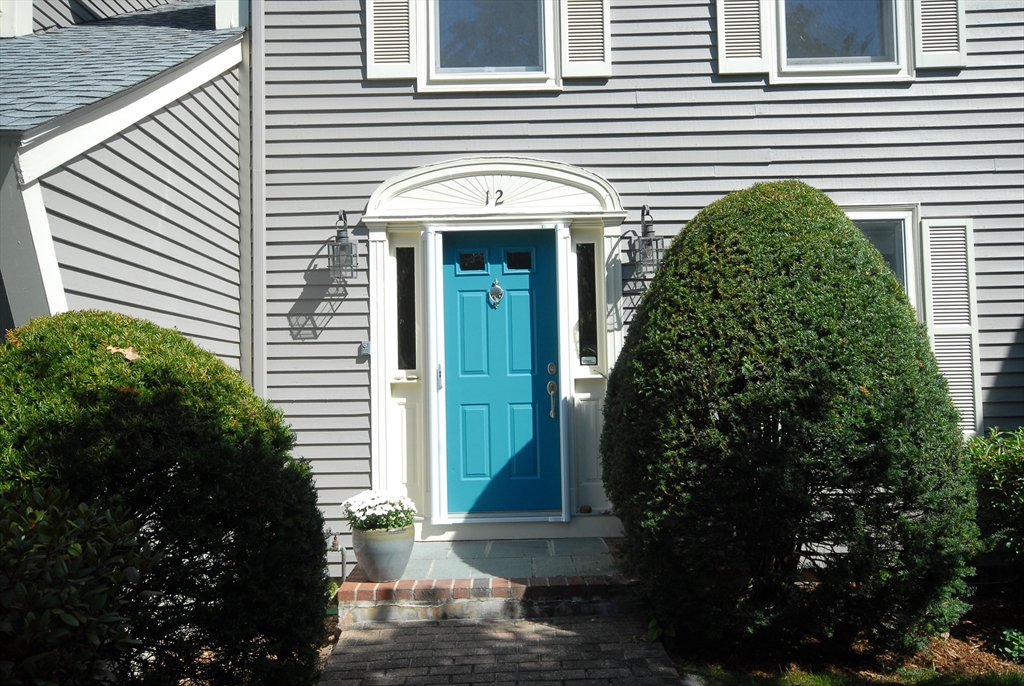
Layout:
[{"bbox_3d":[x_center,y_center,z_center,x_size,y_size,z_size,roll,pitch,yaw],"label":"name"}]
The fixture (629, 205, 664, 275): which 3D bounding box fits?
[{"bbox_3d":[0.959,-0.720,5.553,0.171,0.488,0.220,-1,-3,1],"label":"fixture"}]

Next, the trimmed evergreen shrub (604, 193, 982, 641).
[{"bbox_3d":[1.581,0.278,4.615,2.087,2.436,1.961,-1,-3,1],"label":"trimmed evergreen shrub"}]

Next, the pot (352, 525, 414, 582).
[{"bbox_3d":[-0.729,1.199,4.539,0.353,0.268,0.353,-1,-3,0],"label":"pot"}]

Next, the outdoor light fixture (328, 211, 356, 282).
[{"bbox_3d":[-1.175,-0.687,5.572,0.171,0.489,0.220,-1,-3,1],"label":"outdoor light fixture"}]

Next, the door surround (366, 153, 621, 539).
[{"bbox_3d":[-0.103,0.030,5.645,1.871,2.685,0.190,-1,-3,1],"label":"door surround"}]

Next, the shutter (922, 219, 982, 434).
[{"bbox_3d":[3.085,-0.113,5.597,0.355,1.515,0.035,-1,-3,1],"label":"shutter"}]

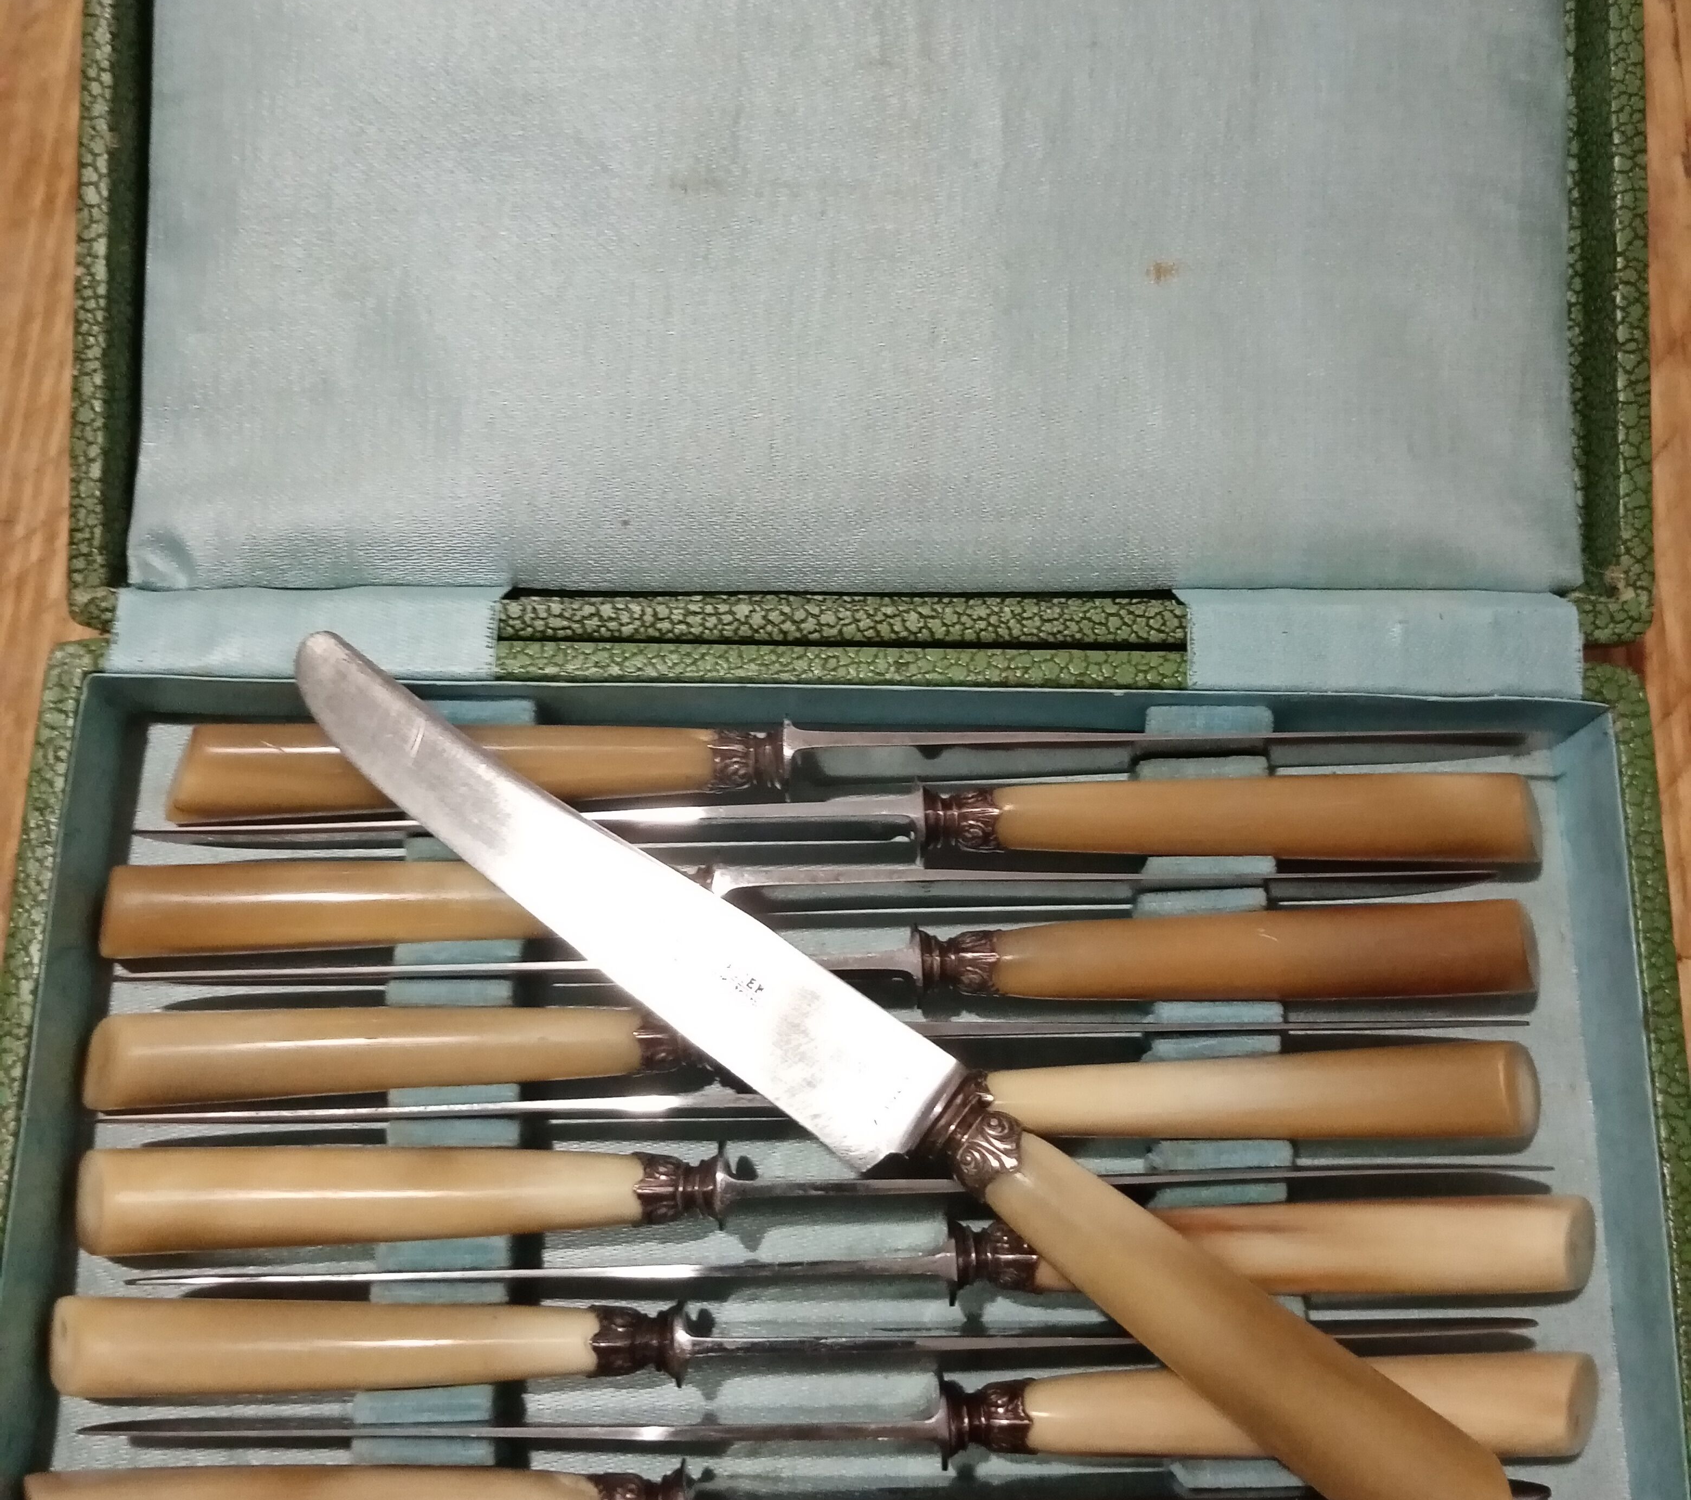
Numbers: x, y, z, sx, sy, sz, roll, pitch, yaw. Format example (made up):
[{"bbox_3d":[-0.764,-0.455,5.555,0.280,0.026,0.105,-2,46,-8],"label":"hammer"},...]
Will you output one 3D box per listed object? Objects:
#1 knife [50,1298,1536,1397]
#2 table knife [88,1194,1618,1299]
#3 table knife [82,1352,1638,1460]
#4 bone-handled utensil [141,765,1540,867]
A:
[{"bbox_3d":[-0.009,0.089,0.258,0.224,0.022,0.014,-1,74,0],"label":"knife"},{"bbox_3d":[0.003,0.079,0.260,0.223,0.022,0.014,-1,74,0],"label":"table knife"},{"bbox_3d":[0.000,0.100,0.254,0.225,0.022,0.014,-1,74,0],"label":"table knife"},{"bbox_3d":[0.000,0.013,0.279,0.226,0.022,0.014,-1,74,0],"label":"bone-handled utensil"}]

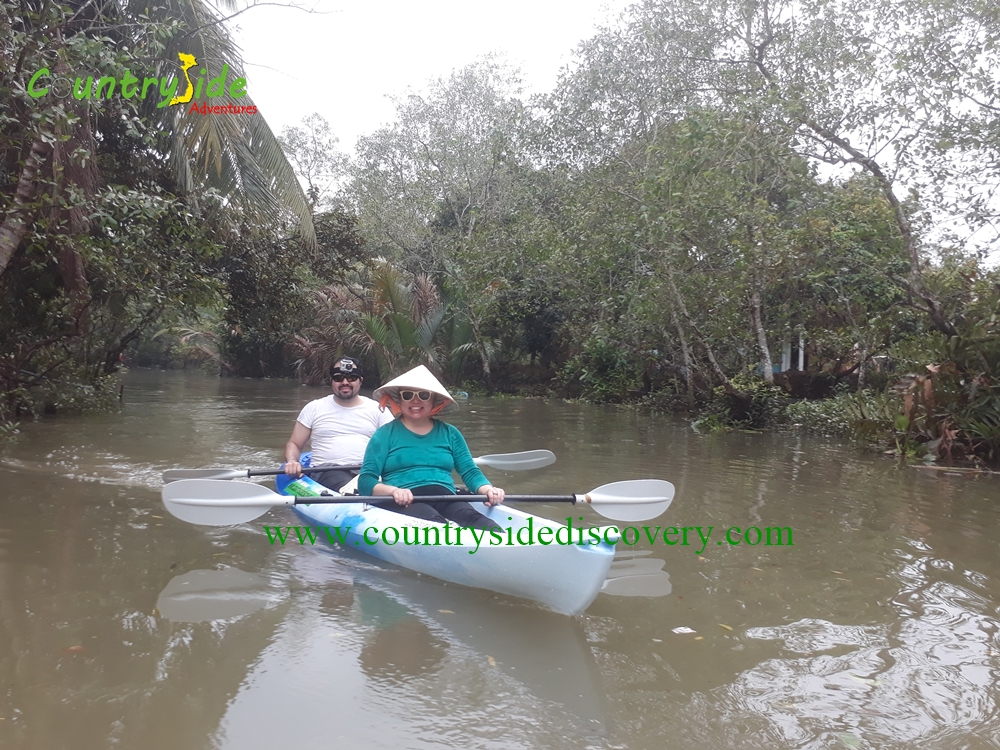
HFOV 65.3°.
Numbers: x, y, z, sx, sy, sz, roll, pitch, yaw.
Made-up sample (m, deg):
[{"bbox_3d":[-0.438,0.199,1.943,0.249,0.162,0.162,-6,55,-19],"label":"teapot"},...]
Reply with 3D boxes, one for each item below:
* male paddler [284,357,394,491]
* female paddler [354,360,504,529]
[{"bbox_3d":[-0.725,0.321,4.124,0.680,0.830,0.970,-1,2,-25],"label":"male paddler"},{"bbox_3d":[-0.250,0.345,3.330,0.620,0.790,0.980,2,1,-24],"label":"female paddler"}]

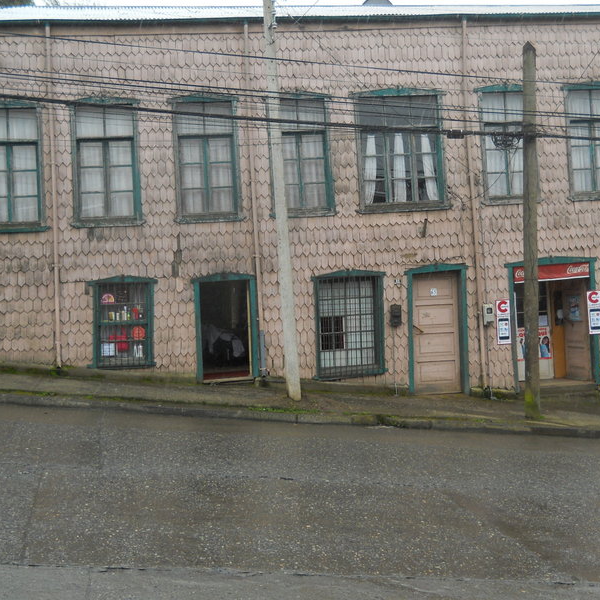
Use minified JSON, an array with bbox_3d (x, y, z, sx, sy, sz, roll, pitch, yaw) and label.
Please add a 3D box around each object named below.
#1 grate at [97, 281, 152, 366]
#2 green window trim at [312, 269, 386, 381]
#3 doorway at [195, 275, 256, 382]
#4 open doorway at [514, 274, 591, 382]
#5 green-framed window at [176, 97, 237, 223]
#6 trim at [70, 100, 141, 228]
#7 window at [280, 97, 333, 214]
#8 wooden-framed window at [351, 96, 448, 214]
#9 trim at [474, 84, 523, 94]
[{"bbox_3d":[-3.218,0.456,15.625,0.937,1.549,0.060,-3,-1,-10],"label":"grate"},{"bbox_3d":[0.908,0.467,15.948,1.192,1.912,0.170,-3,-1,-10],"label":"green window trim"},{"bbox_3d":[-1.393,0.544,15.981,1.135,1.999,0.220,-3,-1,-10],"label":"doorway"},{"bbox_3d":[4.954,0.549,16.759,1.464,2.036,0.250,-3,-1,-10],"label":"open doorway"},{"bbox_3d":[-1.701,-2.588,15.583,1.117,2.250,0.170,-3,-1,-10],"label":"green-framed window"},{"bbox_3d":[-3.451,-2.462,15.262,1.012,2.132,0.170,-3,-1,-10],"label":"trim"},{"bbox_3d":[0.033,-2.766,16.293,1.279,2.316,0.140,-3,-1,-10],"label":"window"},{"bbox_3d":[1.897,-2.833,16.243,1.721,2.222,0.170,-3,-1,-10],"label":"wooden-framed window"},{"bbox_3d":[3.986,-4.103,16.667,1.149,0.170,0.130,-3,-1,-10],"label":"trim"}]

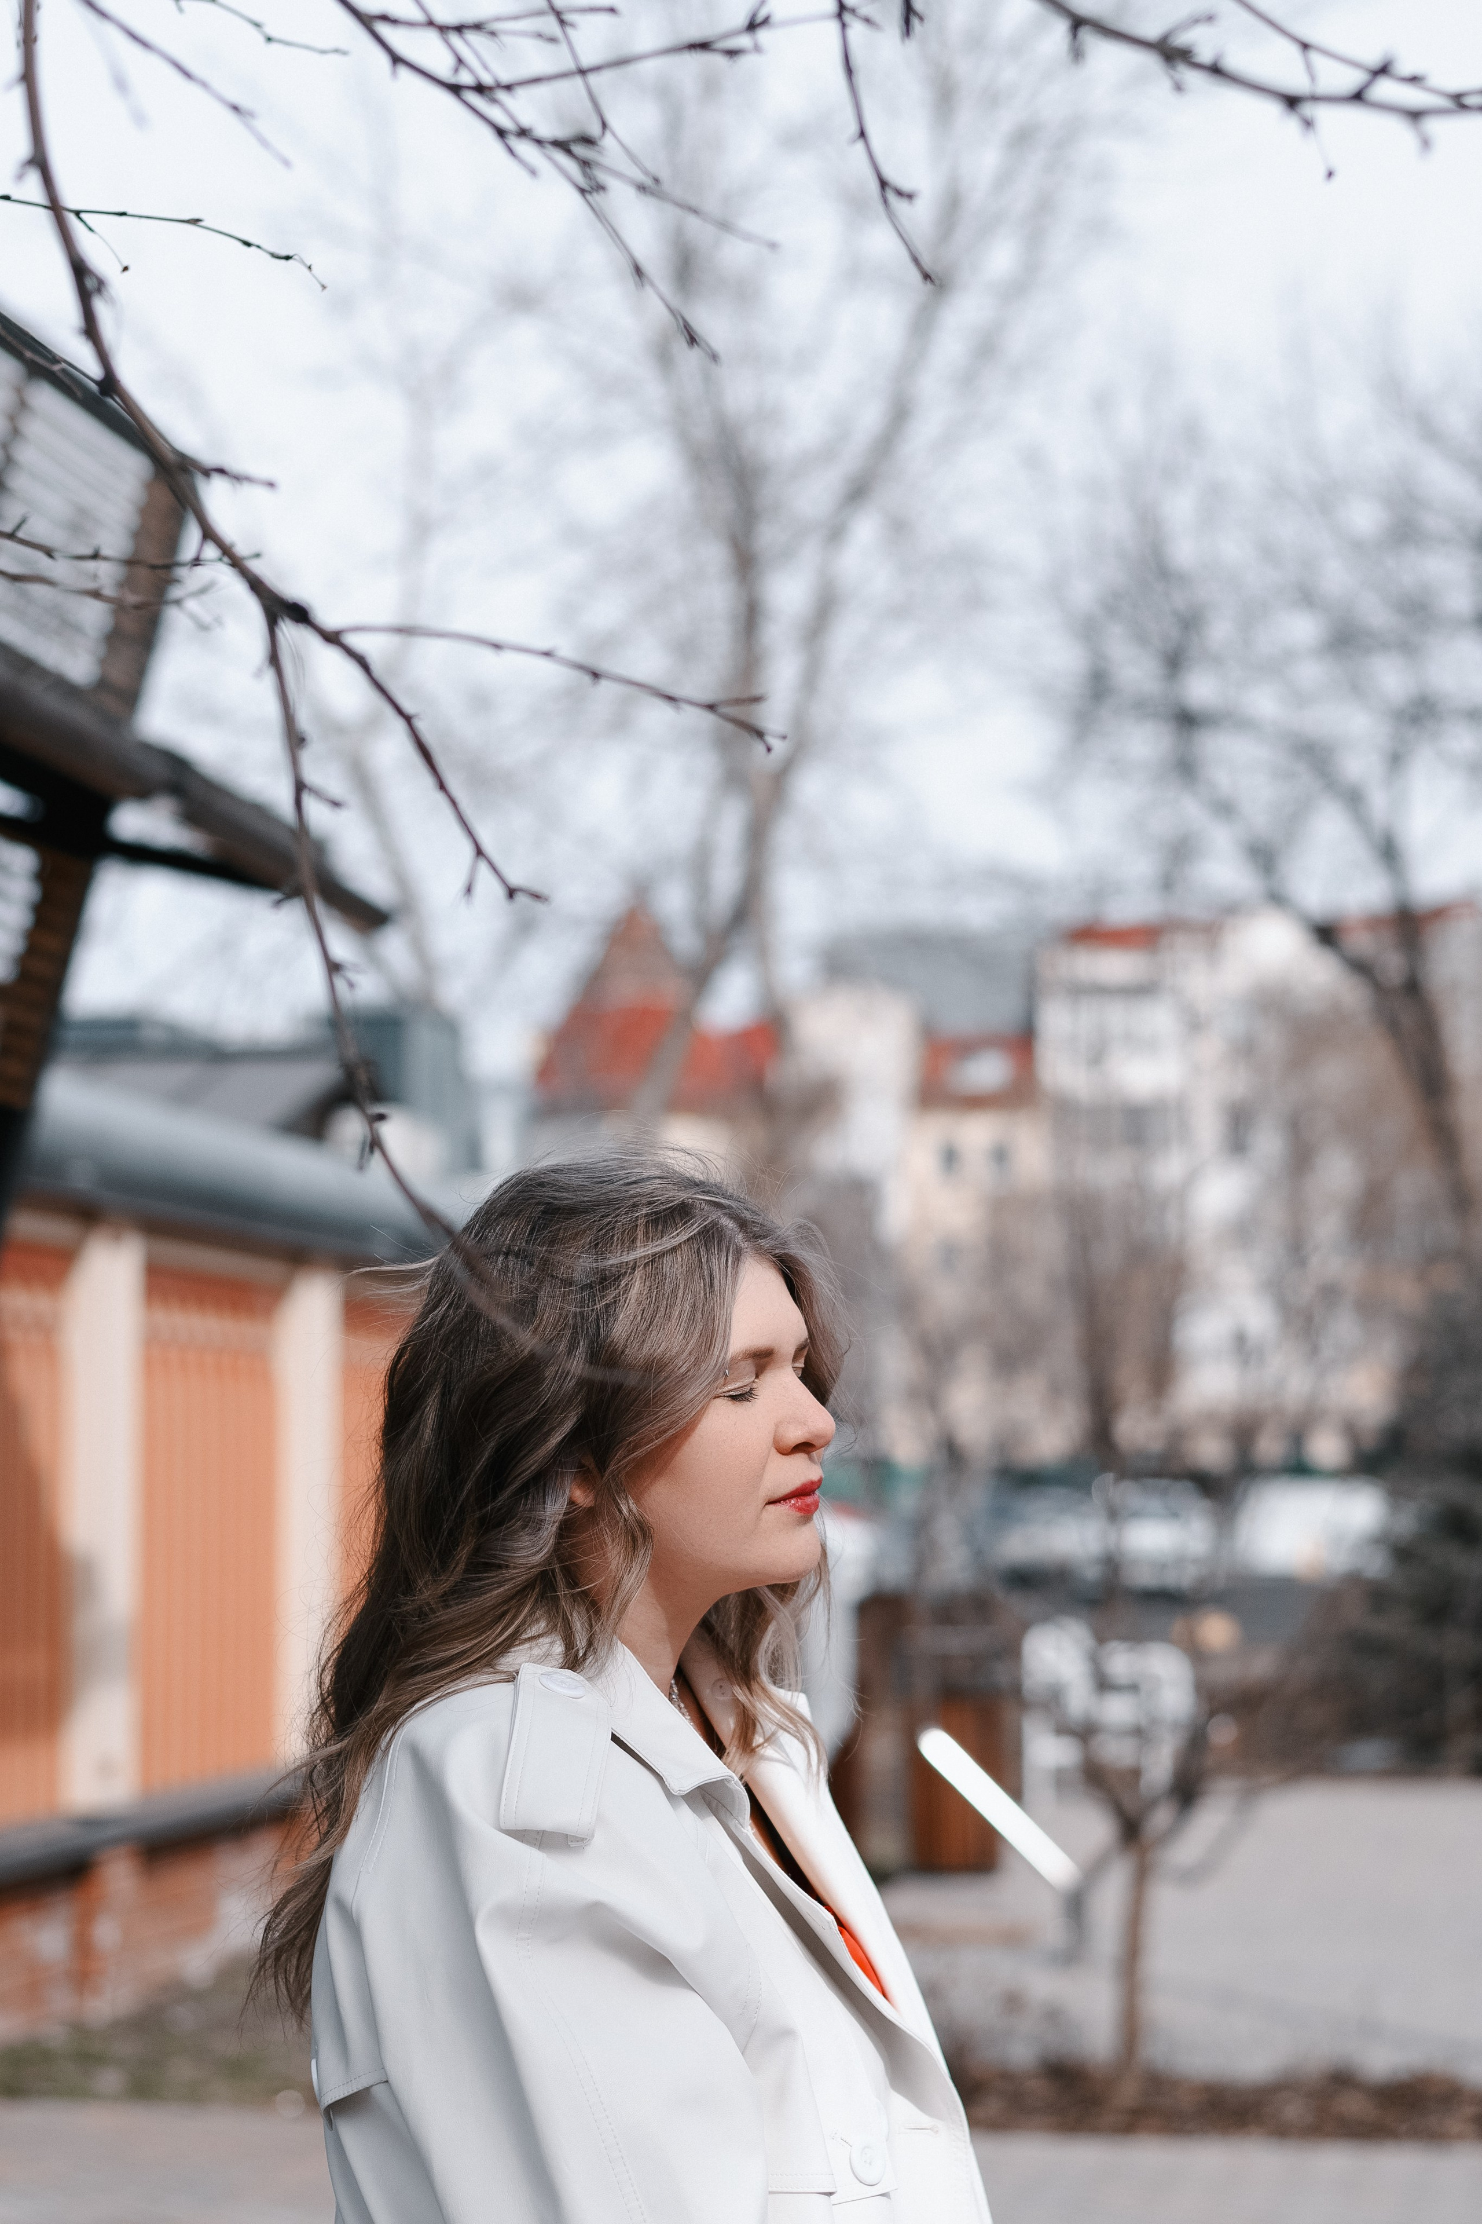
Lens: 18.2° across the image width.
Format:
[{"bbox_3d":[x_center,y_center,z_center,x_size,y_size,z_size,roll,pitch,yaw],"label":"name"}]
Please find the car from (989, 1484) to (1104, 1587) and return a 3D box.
[{"bbox_3d":[4.800,6.120,67.000,1.780,1.490,4.300,-1,-5,13],"label":"car"}]

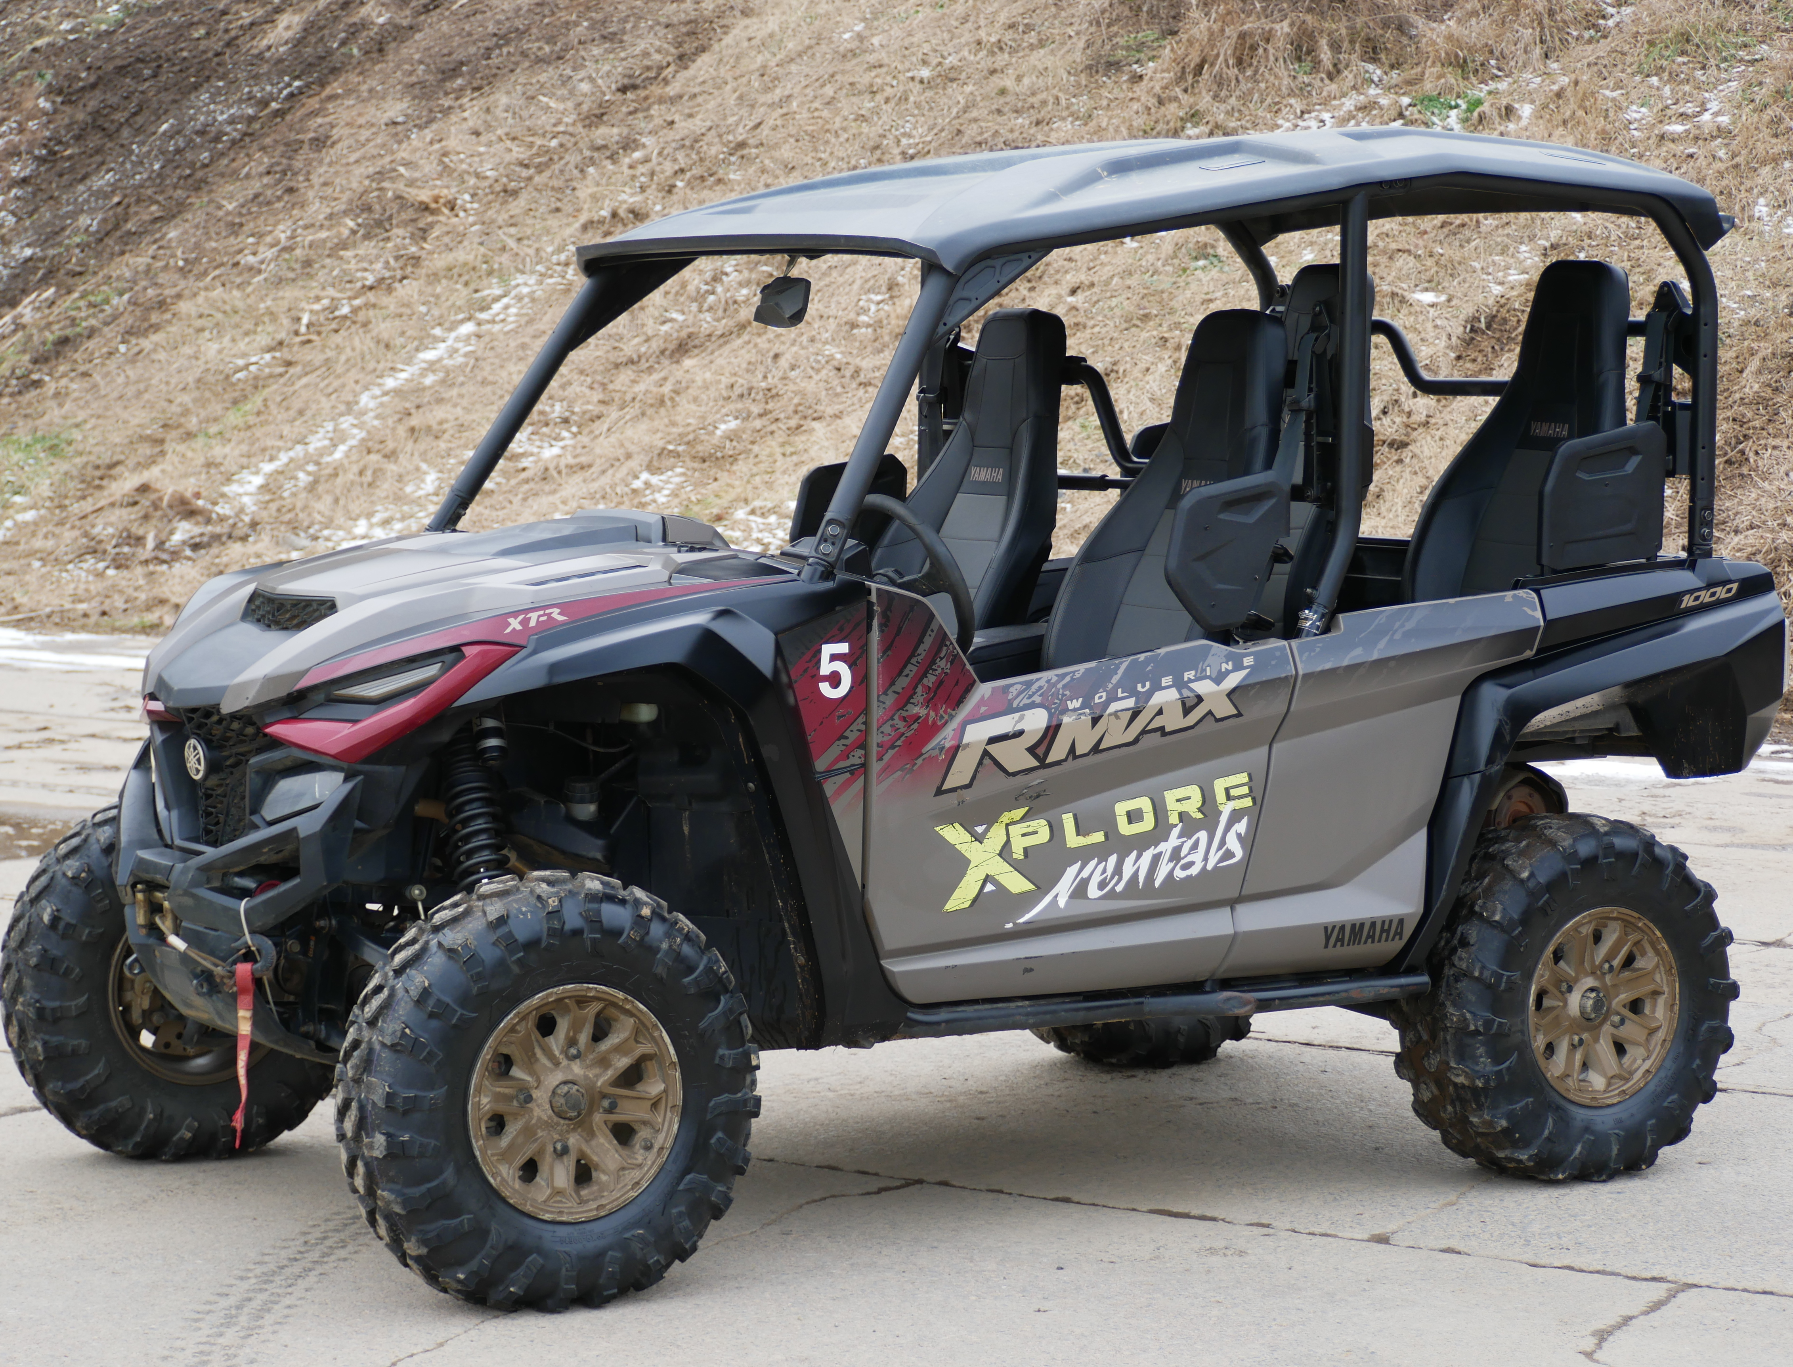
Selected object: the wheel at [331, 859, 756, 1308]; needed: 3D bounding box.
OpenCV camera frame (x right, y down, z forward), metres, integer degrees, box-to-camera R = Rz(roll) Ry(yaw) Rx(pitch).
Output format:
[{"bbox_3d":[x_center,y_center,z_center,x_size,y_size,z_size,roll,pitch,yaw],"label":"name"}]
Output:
[{"bbox_3d":[-0.586,0.684,7.115,0.738,0.728,0.253,-2,5,-30],"label":"wheel"}]

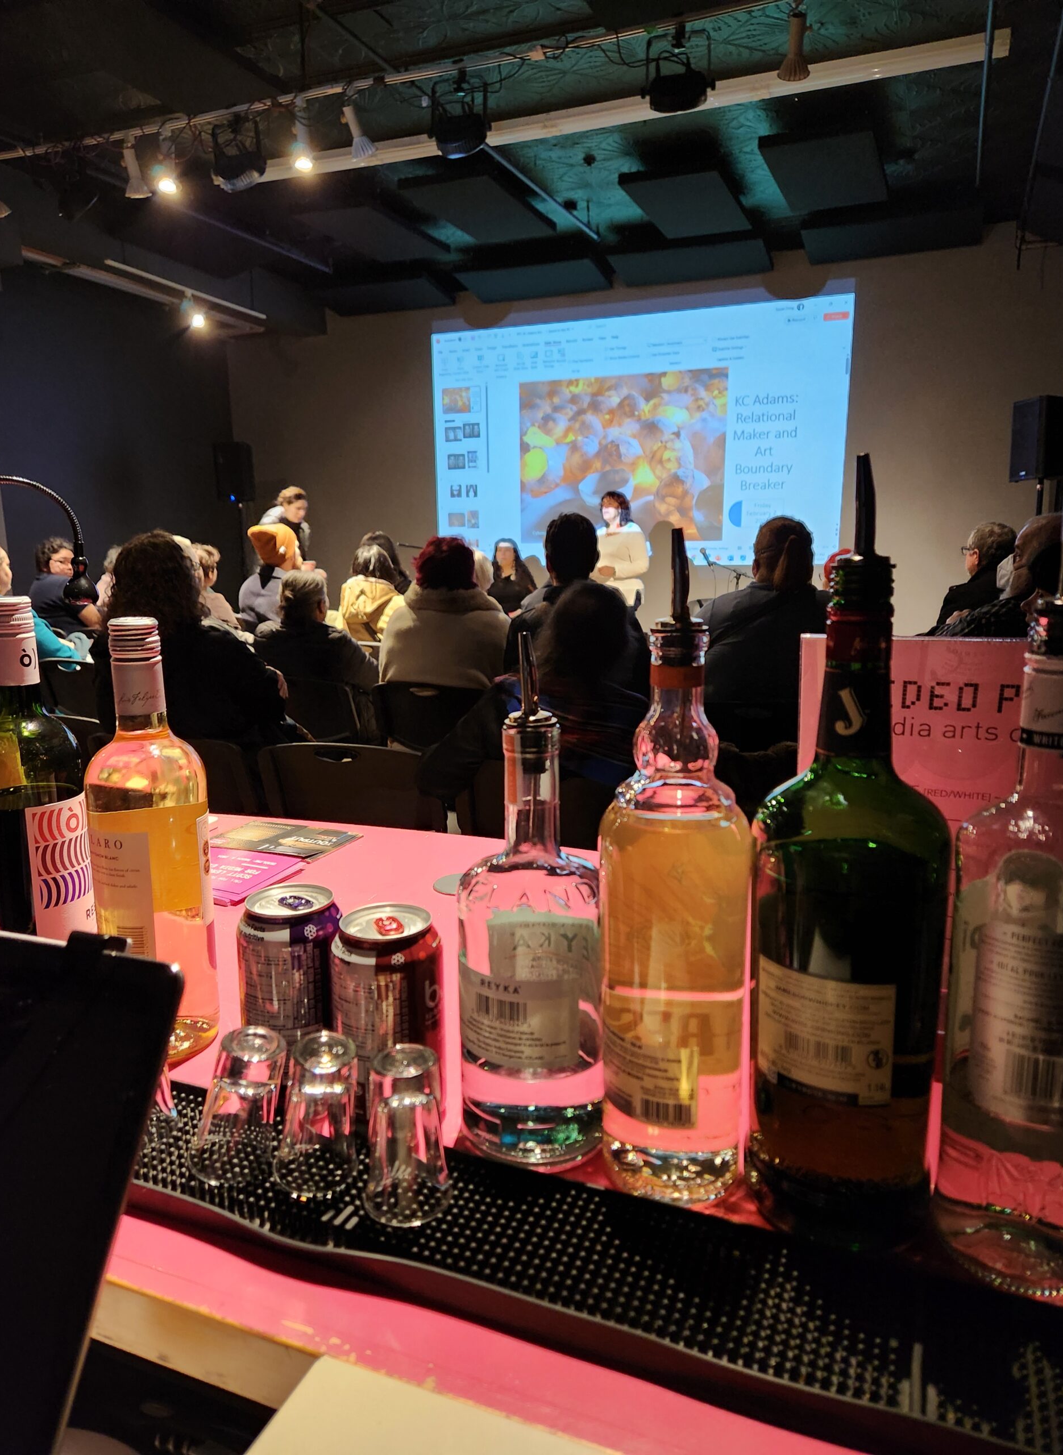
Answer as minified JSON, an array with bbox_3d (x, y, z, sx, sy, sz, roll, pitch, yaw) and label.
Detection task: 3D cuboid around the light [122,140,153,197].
[{"bbox_3d":[-1.974,-2.803,4.846,0.125,0.260,0.145,2,11,14],"label":"light"}]

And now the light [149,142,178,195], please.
[{"bbox_3d":[-1.808,-2.745,4.745,0.125,0.235,0.155,-5,11,-21],"label":"light"}]

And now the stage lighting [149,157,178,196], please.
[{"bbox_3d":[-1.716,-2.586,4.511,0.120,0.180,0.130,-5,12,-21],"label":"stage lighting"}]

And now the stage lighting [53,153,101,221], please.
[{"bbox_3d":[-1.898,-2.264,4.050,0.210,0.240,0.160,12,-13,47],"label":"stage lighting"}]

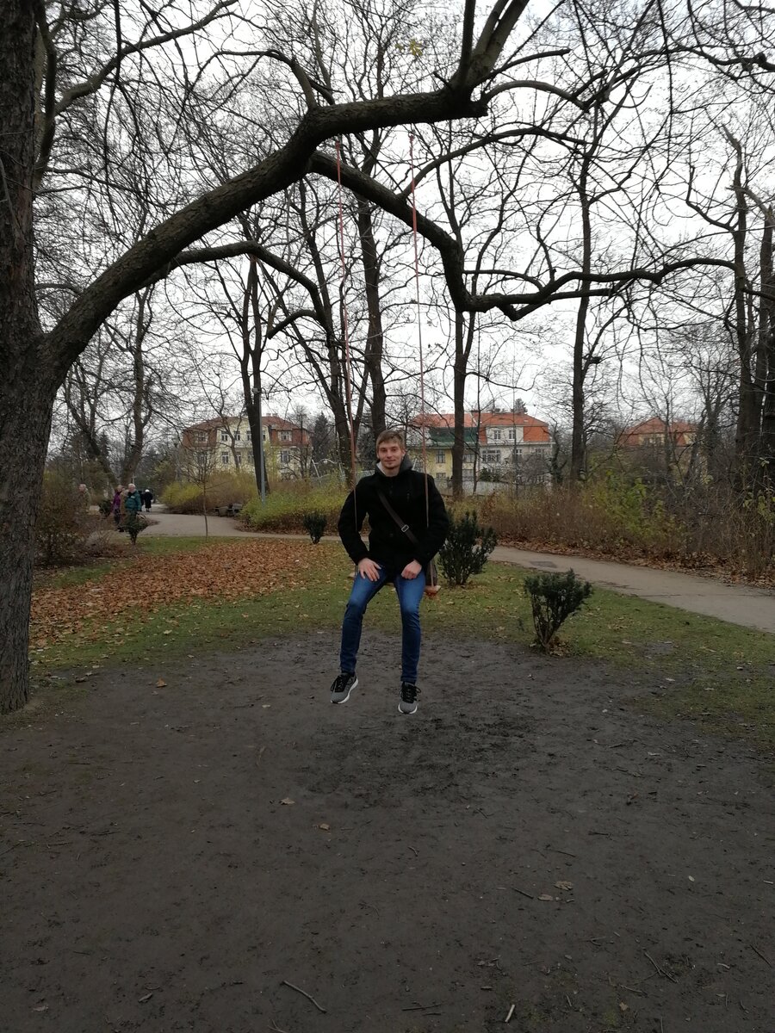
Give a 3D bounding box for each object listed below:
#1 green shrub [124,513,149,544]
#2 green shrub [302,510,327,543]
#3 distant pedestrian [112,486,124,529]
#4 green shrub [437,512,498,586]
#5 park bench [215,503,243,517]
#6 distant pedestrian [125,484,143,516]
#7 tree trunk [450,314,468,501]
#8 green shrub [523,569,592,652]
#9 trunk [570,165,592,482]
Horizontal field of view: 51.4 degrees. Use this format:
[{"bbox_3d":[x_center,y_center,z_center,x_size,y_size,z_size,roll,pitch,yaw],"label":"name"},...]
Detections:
[{"bbox_3d":[-6.926,0.321,22.239,0.665,0.903,0.660,-1,2,0],"label":"green shrub"},{"bbox_3d":[-1.896,0.269,20.999,0.673,0.875,0.660,-1,2,0],"label":"green shrub"},{"bbox_3d":[-9.296,-0.282,27.800,0.500,1.604,0.420,-2,2,-27],"label":"distant pedestrian"},{"bbox_3d":[1.141,0.455,11.672,0.923,1.097,0.900,-1,2,0],"label":"green shrub"},{"bbox_3d":[-8.189,-0.325,42.000,1.600,0.740,0.620,0,2,14],"label":"park bench"},{"bbox_3d":[-8.510,-0.252,27.000,0.580,1.688,0.420,0,2,14],"label":"distant pedestrian"},{"bbox_3d":[2.660,-3.878,30.000,0.550,7.596,0.500,-1,2,0],"label":"tree trunk"},{"bbox_3d":[1.465,0.807,6.960,0.595,0.699,0.560,-1,2,0],"label":"green shrub"},{"bbox_3d":[6.625,-6.126,27.500,0.600,11.693,0.520,-1,2,0],"label":"trunk"}]

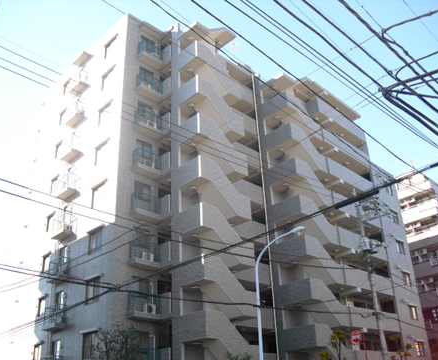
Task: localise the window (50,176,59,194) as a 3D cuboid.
[{"bbox_3d":[-11.611,0.384,35.187,0.180,1.060,1.000,21,-34,-40],"label":"window"}]

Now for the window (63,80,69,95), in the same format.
[{"bbox_3d":[-11.770,-7.335,38.760,0.120,1.087,0.881,21,-35,-40],"label":"window"}]

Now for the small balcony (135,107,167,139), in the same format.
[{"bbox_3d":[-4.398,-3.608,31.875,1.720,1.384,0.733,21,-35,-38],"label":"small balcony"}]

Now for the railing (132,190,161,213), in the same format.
[{"bbox_3d":[-4.224,1.510,29.313,1.701,1.092,0.523,21,-35,-40],"label":"railing"}]

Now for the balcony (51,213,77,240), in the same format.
[{"bbox_3d":[-9.944,2.986,31.824,0.508,1.291,1.501,21,-35,-40],"label":"balcony"}]

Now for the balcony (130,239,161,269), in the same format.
[{"bbox_3d":[-4.173,4.215,28.137,1.732,1.380,0.600,21,-34,-40],"label":"balcony"}]

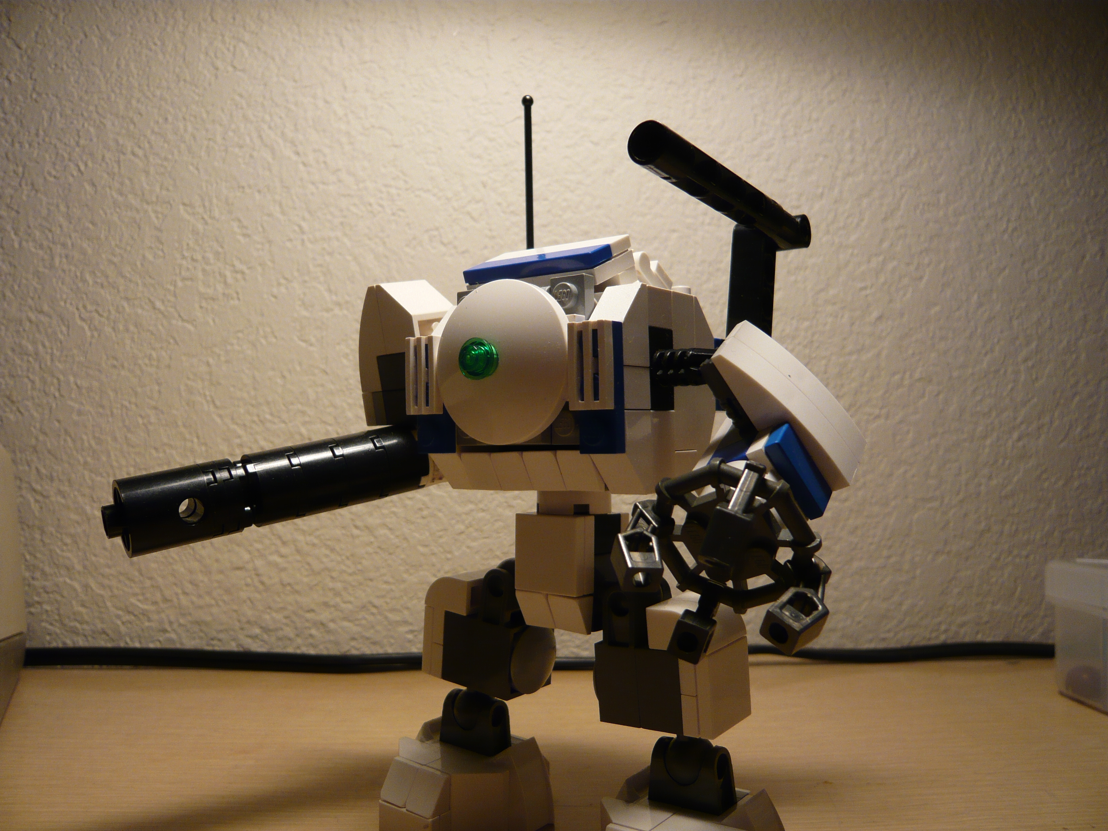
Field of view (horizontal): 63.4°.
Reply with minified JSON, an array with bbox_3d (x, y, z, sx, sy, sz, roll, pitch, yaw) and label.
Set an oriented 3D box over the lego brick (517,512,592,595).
[{"bbox_3d":[0.000,0.029,0.187,0.016,0.016,0.006,-3,-5,40],"label":"lego brick"}]

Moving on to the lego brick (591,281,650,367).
[{"bbox_3d":[0.012,-0.017,0.169,0.008,0.016,0.010,-1,-1,35],"label":"lego brick"}]

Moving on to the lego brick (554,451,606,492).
[{"bbox_3d":[0.005,0.011,0.174,0.008,0.008,0.007,-1,0,34],"label":"lego brick"}]

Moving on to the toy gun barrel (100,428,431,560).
[{"bbox_3d":[-0.061,0.015,0.201,0.070,0.016,0.016,-12,6,-35],"label":"toy gun barrel"}]

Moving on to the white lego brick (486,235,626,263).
[{"bbox_3d":[0.001,-0.034,0.192,0.032,0.003,0.008,-1,21,35],"label":"white lego brick"}]

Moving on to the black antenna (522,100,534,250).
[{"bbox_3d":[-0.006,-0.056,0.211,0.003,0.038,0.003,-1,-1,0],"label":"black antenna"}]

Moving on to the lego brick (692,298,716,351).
[{"bbox_3d":[0.028,-0.017,0.193,0.008,0.016,0.010,-1,-1,35],"label":"lego brick"}]

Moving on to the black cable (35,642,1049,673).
[{"bbox_3d":[-0.006,0.098,0.362,0.422,0.012,0.013,-1,-1,0],"label":"black cable"}]

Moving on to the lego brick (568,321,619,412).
[{"bbox_3d":[0.007,-0.009,0.162,0.008,0.016,0.003,-1,0,34],"label":"lego brick"}]

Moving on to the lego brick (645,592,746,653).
[{"bbox_3d":[0.028,0.041,0.178,0.013,0.008,0.016,-4,0,38],"label":"lego brick"}]

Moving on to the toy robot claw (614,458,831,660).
[{"bbox_3d":[0.028,0.023,0.147,0.032,0.031,0.020,-1,30,28],"label":"toy robot claw"}]

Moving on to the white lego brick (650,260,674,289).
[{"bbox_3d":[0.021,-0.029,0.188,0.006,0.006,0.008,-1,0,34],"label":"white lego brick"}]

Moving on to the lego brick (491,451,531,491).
[{"bbox_3d":[-0.008,0.011,0.182,0.008,0.008,0.006,-1,0,34],"label":"lego brick"}]

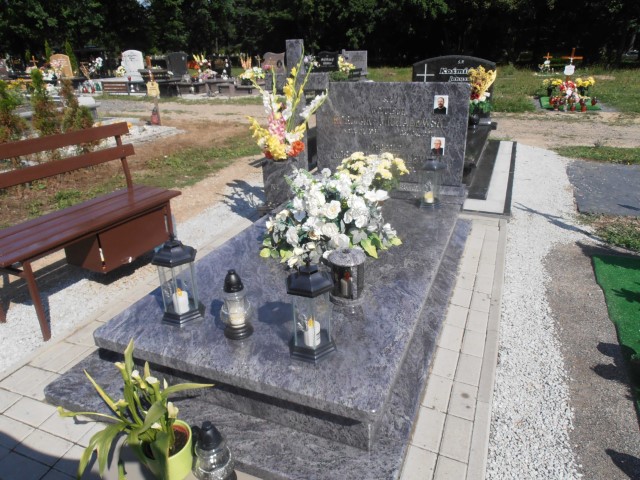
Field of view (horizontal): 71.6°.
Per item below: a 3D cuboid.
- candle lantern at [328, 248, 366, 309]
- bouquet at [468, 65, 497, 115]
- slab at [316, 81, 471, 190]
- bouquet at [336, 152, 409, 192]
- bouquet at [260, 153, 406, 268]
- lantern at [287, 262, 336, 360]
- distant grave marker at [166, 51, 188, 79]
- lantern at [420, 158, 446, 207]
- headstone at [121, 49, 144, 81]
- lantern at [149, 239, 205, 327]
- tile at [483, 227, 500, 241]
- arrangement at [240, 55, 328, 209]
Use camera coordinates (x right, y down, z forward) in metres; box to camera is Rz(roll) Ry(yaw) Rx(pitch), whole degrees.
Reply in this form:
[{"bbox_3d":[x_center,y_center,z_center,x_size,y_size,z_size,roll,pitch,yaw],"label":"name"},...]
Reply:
[{"bbox_3d":[0.132,0.171,2.074,0.165,0.227,0.165,9,26,21],"label":"candle lantern"},{"bbox_3d":[1.895,-1.761,5.191,0.300,0.560,0.260,9,26,21],"label":"bouquet"},{"bbox_3d":[0.550,-0.868,3.574,1.210,0.760,0.090,9,26,21],"label":"slab"},{"bbox_3d":[0.385,-0.433,3.180,0.480,0.380,0.400,9,26,21],"label":"bouquet"},{"bbox_3d":[0.107,-0.159,2.503,0.720,0.480,0.500,9,26,21],"label":"bouquet"},{"bbox_3d":[-0.033,0.247,1.703,0.210,0.396,0.185,9,26,21],"label":"lantern"},{"bbox_3d":[-4.093,-5.027,12.746,0.660,0.740,0.120,7,25,17],"label":"distant grave marker"},{"bbox_3d":[0.835,-0.426,3.224,0.200,0.359,0.190,9,26,21],"label":"lantern"},{"bbox_3d":[-5.709,-5.313,13.510,0.760,0.850,0.120,7,25,17],"label":"headstone"},{"bbox_3d":[-0.614,0.154,1.934,0.210,0.395,0.185,9,26,21],"label":"lantern"},{"bbox_3d":[1.276,-0.011,3.296,0.100,0.055,0.195,9,26,21],"label":"tile"},{"bbox_3d":[-0.251,-0.840,3.554,0.680,1.170,0.440,9,26,21],"label":"arrangement"}]

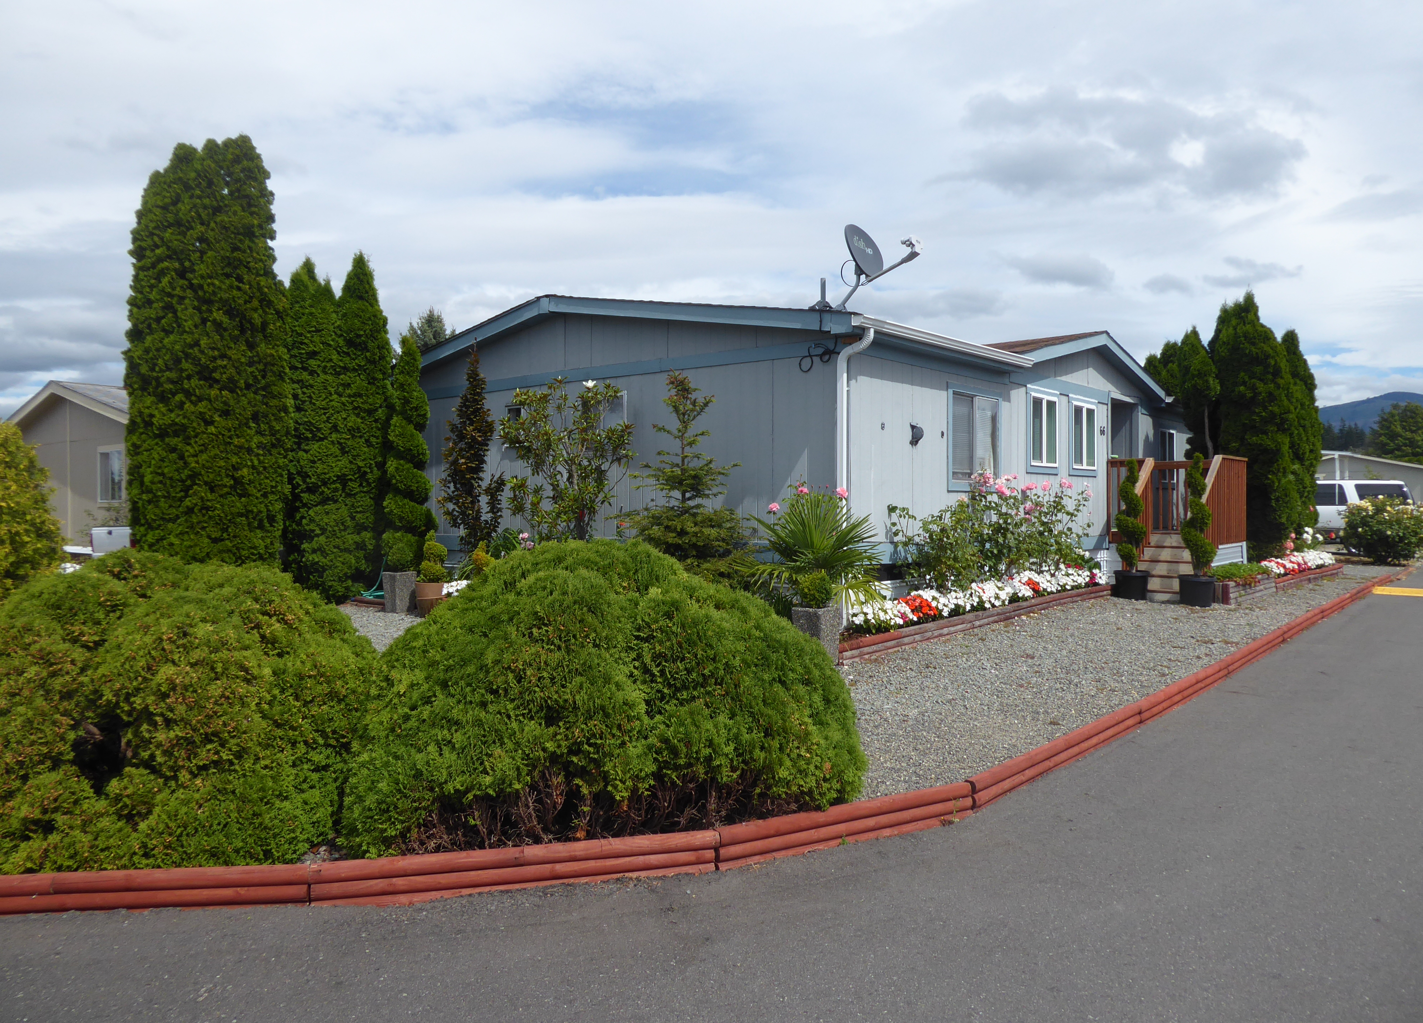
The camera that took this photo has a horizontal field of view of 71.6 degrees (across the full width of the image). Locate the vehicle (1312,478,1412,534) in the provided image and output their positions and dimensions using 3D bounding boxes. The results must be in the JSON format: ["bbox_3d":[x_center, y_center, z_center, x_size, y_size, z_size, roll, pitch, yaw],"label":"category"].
[{"bbox_3d":[15.500,0.141,26.300,5.300,1.930,2.000,0,1,39],"label":"vehicle"}]

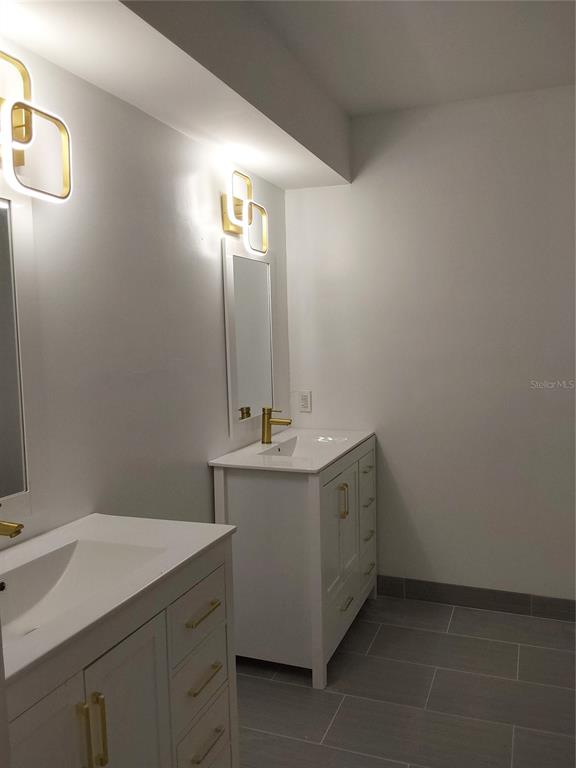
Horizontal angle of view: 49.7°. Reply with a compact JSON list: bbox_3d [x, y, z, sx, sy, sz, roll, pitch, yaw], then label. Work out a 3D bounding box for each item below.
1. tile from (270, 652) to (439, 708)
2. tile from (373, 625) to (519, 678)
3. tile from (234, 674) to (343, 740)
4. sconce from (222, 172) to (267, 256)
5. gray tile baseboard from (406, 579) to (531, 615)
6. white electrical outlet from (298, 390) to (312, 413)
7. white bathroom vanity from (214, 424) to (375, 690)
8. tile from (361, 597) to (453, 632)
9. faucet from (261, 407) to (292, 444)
[{"bbox_3d":[0.277,1.189,2.535,0.608,0.010,0.308,0,5,22],"label":"tile"},{"bbox_3d":[0.678,1.164,2.705,0.607,0.010,0.308,0,5,22],"label":"tile"},{"bbox_3d":[-0.093,1.214,2.352,0.560,0.010,0.308,0,5,22],"label":"tile"},{"bbox_3d":[-0.201,-0.733,2.701,0.094,0.315,0.395,0,5,22],"label":"sconce"},{"bbox_3d":[0.891,1.064,3.099,0.607,0.114,0.010,0,5,22],"label":"gray tile baseboard"},{"bbox_3d":[0.092,0.097,3.329,0.074,0.117,0.010,0,5,22],"label":"white electrical outlet"},{"bbox_3d":[0.084,0.724,2.884,0.488,0.875,0.920,0,5,22],"label":"white bathroom vanity"},{"bbox_3d":[0.501,1.139,3.098,0.608,0.010,0.292,0,5,22],"label":"tile"},{"bbox_3d":[-0.057,0.201,2.935,0.157,0.168,0.048,0,5,22],"label":"faucet"}]

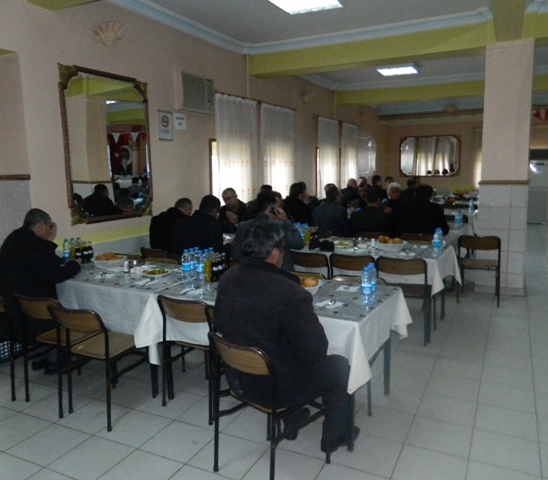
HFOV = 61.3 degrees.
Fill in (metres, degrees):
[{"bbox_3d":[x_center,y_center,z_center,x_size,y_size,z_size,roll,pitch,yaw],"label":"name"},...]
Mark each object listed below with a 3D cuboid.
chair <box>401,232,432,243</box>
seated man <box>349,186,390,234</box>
[{"bbox_3d":[1.877,0.264,5.907,0.445,0.755,0.500,3,9,27],"label":"chair"},{"bbox_3d":[1.322,-0.051,6.160,0.520,1.310,0.800,3,9,27],"label":"seated man"}]

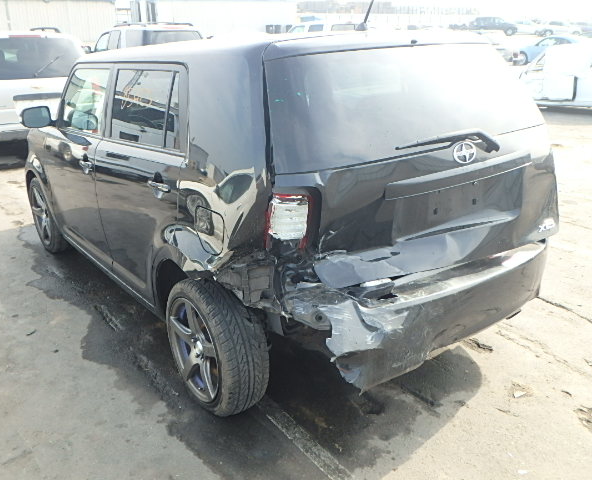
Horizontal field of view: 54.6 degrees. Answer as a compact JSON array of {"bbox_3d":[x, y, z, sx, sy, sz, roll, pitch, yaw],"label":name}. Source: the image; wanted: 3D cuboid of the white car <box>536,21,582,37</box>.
[{"bbox_3d":[25.421,-20.453,55.500,4.700,1.450,1.800,-2,20,0],"label":"white car"}]

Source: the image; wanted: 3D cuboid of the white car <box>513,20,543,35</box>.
[{"bbox_3d":[22.524,-21.260,57.500,4.700,1.450,1.800,-2,20,0],"label":"white car"}]

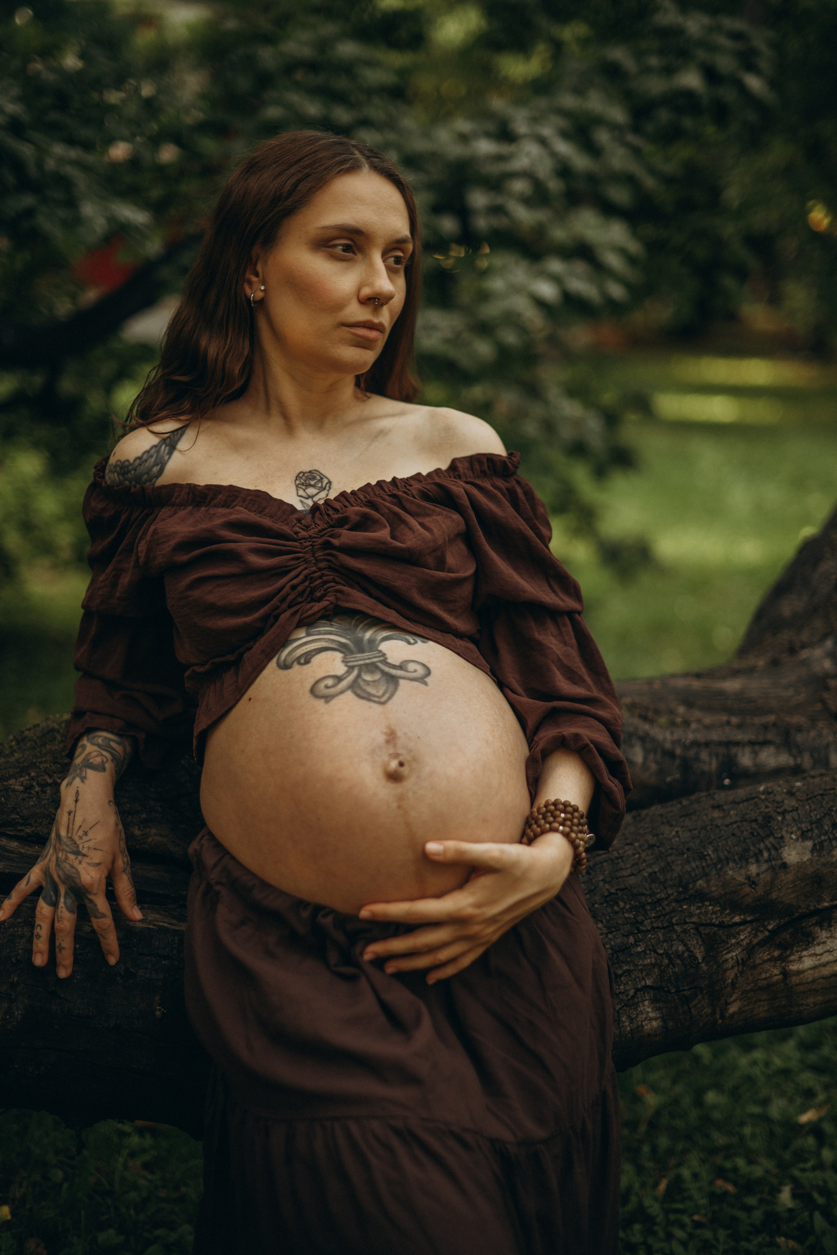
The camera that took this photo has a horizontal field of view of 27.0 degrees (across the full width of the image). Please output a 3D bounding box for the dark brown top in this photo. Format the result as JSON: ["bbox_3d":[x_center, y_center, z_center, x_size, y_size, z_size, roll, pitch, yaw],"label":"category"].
[{"bbox_3d":[-0.070,0.022,1.700,0.540,0.370,0.290,-4,-3,-3],"label":"dark brown top"}]

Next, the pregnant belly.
[{"bbox_3d":[-0.049,0.123,1.600,0.300,0.280,0.200,-8,-3,-10],"label":"pregnant belly"}]

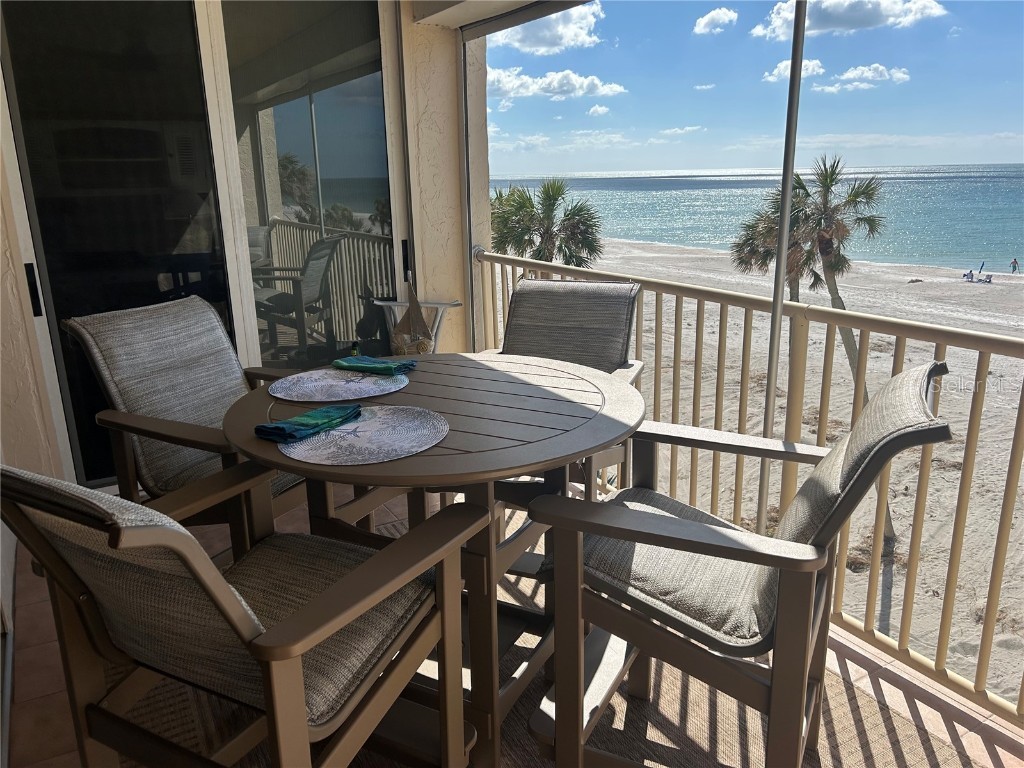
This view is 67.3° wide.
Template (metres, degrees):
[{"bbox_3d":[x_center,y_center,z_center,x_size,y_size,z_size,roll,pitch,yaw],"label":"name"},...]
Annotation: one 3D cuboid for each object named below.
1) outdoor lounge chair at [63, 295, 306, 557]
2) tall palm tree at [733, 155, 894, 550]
[{"bbox_3d":[-0.924,0.312,2.546,0.768,1.095,0.662,7,17,28],"label":"outdoor lounge chair"},{"bbox_3d":[8.354,-0.848,20.895,4.500,10.300,3.700,7,17,27],"label":"tall palm tree"}]

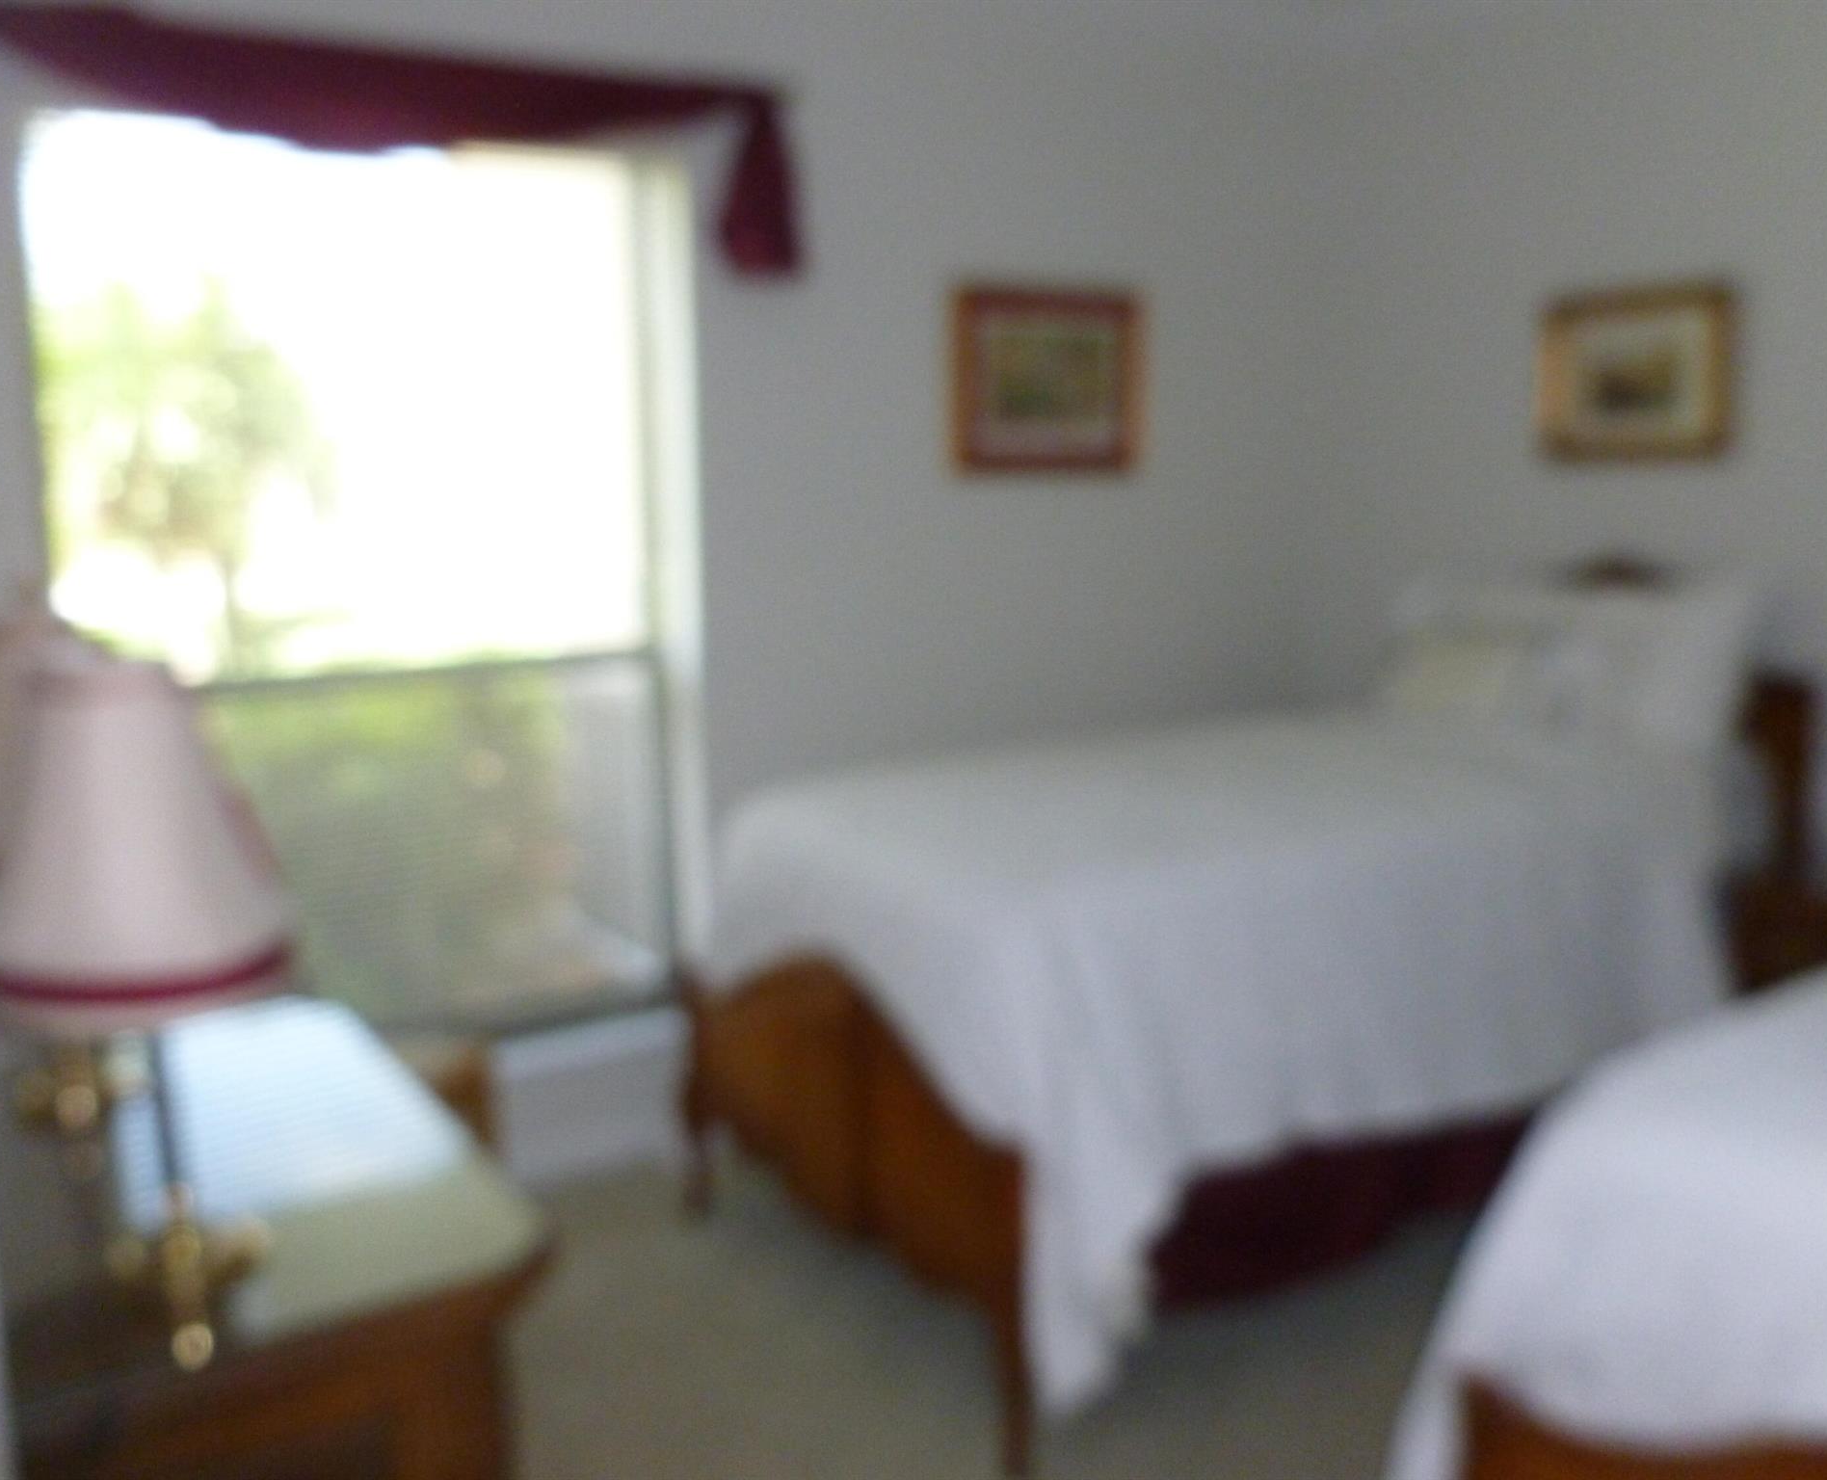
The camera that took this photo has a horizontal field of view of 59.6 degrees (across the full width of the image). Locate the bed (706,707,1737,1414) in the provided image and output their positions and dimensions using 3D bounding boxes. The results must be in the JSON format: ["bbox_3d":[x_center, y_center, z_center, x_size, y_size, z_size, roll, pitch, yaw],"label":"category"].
[{"bbox_3d":[0.589,0.428,3.025,1.690,0.717,1.079,-6,11,-33],"label":"bed"}]

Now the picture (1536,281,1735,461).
[{"bbox_3d":[1.512,-0.756,3.364,0.031,0.339,0.420,-6,11,-33],"label":"picture"}]

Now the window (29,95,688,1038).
[{"bbox_3d":[-0.969,-0.253,3.011,1.150,1.697,0.142,-6,11,-33],"label":"window"}]

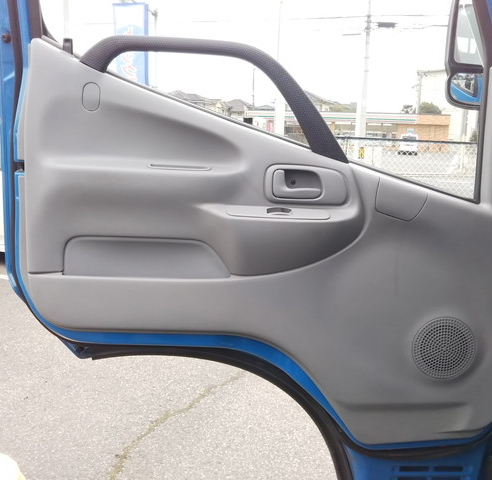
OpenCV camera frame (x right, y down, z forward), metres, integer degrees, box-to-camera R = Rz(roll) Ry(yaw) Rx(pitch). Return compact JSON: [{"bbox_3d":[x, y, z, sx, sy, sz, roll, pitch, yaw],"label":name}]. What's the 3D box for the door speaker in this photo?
[{"bbox_3d":[0.399,0.218,1.115,0.128,0.128,0.025,1,9,-2],"label":"door speaker"}]

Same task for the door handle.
[{"bbox_3d":[0.098,-0.105,1.045,0.093,0.055,0.030,1,9,-2],"label":"door handle"}]

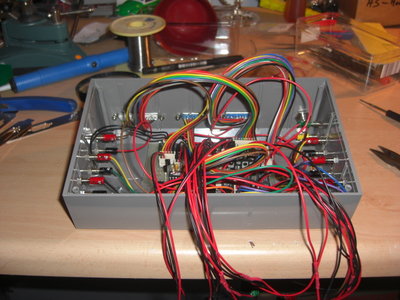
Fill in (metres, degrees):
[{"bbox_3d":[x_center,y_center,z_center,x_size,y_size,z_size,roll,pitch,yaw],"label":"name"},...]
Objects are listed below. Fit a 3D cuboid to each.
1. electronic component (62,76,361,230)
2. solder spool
[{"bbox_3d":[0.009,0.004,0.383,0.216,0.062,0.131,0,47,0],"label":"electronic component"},{"bbox_3d":[-0.073,-0.127,0.542,0.065,0.057,0.065,0,39,0],"label":"solder spool"}]

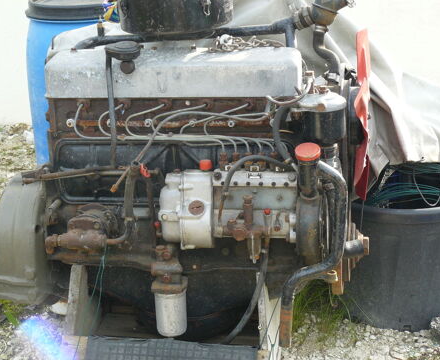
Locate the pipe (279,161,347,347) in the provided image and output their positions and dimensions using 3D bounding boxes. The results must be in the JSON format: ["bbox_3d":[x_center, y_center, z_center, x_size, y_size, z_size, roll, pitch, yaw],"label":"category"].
[{"bbox_3d":[0.253,0.207,2.583,0.176,0.515,0.100,0,17,0],"label":"pipe"}]

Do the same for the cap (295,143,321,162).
[{"bbox_3d":[0.231,-0.073,2.456,0.067,0.020,0.067,0,32,0],"label":"cap"}]

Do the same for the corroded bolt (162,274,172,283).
[{"bbox_3d":[-0.148,0.278,2.626,0.025,0.021,0.020,0,17,0],"label":"corroded bolt"}]

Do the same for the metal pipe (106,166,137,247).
[{"bbox_3d":[-0.270,0.076,2.554,0.070,0.206,0.060,0,17,0],"label":"metal pipe"}]

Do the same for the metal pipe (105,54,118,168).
[{"bbox_3d":[-0.296,-0.185,2.537,0.026,0.310,0.030,0,17,0],"label":"metal pipe"}]

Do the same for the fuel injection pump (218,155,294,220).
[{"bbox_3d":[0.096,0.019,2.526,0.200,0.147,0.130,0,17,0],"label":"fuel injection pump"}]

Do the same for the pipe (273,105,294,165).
[{"bbox_3d":[0.171,-0.121,2.514,0.052,0.144,0.070,0,17,0],"label":"pipe"}]

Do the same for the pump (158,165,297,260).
[{"bbox_3d":[0.020,0.086,2.546,0.361,0.216,0.180,0,17,0],"label":"pump"}]

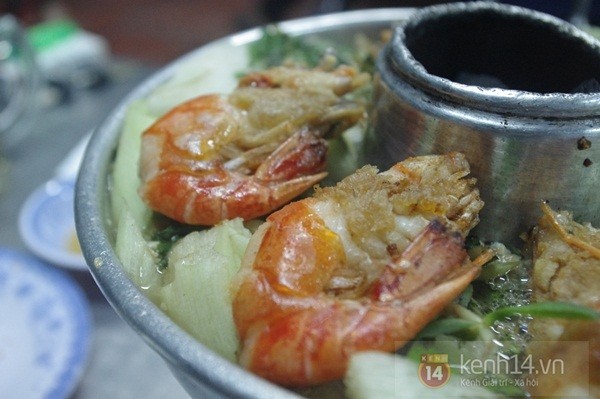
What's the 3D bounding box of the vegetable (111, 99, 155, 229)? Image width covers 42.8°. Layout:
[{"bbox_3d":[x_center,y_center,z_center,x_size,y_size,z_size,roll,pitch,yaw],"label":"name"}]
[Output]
[{"bbox_3d":[-0.061,-0.013,0.278,0.018,0.018,0.070,-8,35,-11],"label":"vegetable"}]

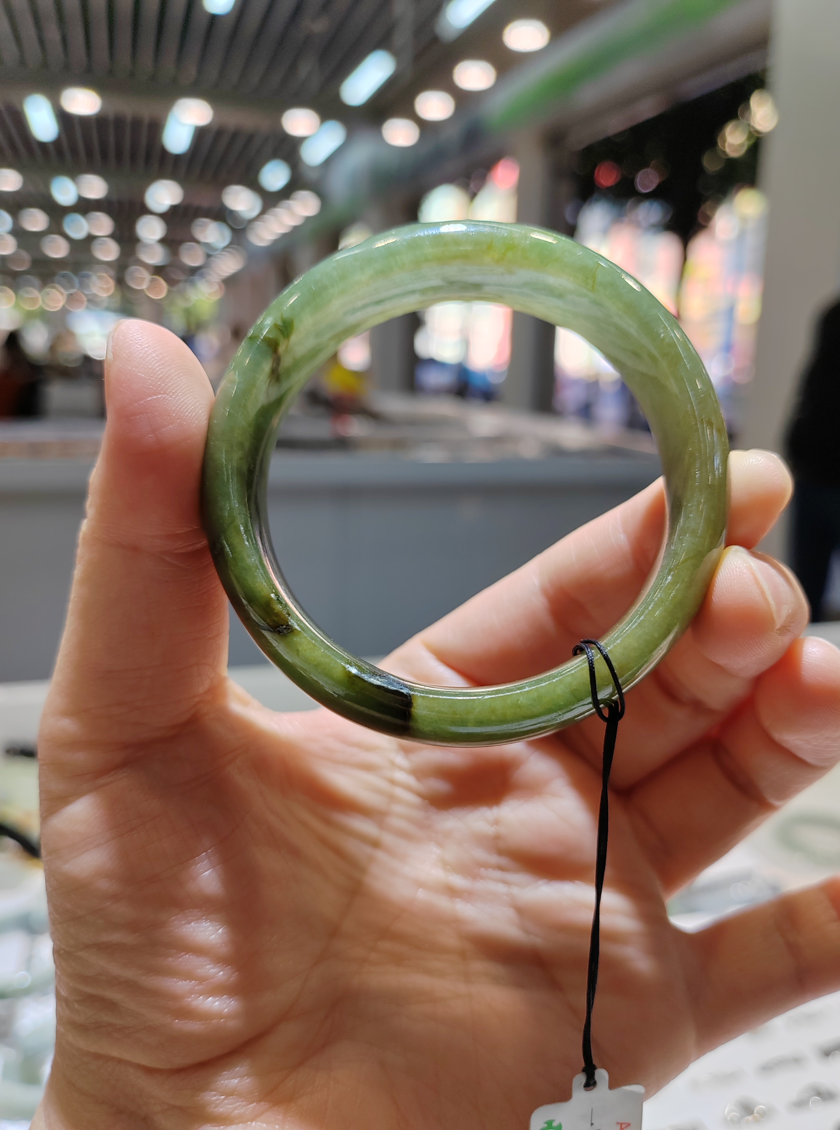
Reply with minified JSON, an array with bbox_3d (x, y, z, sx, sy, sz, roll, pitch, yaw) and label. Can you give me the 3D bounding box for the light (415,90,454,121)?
[{"bbox_3d":[0.128,-4.039,7.755,0.180,0.060,0.180,-4,15,-18],"label":"light"}]

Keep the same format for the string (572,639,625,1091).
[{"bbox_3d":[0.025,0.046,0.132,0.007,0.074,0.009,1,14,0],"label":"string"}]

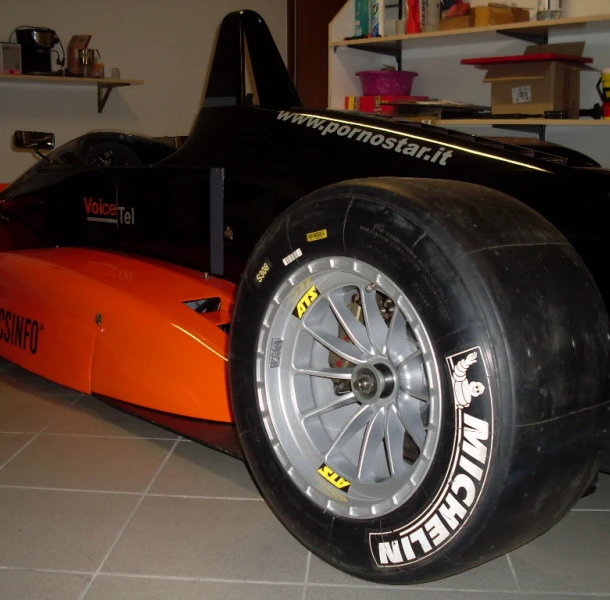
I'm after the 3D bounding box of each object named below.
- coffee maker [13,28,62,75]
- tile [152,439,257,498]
[{"bbox_3d":[-1.363,-1.247,4.460,0.170,0.235,0.200,-8,13,-41],"label":"coffee maker"},{"bbox_3d":[-0.121,0.328,1.698,0.300,0.010,0.300,1,10,3],"label":"tile"}]

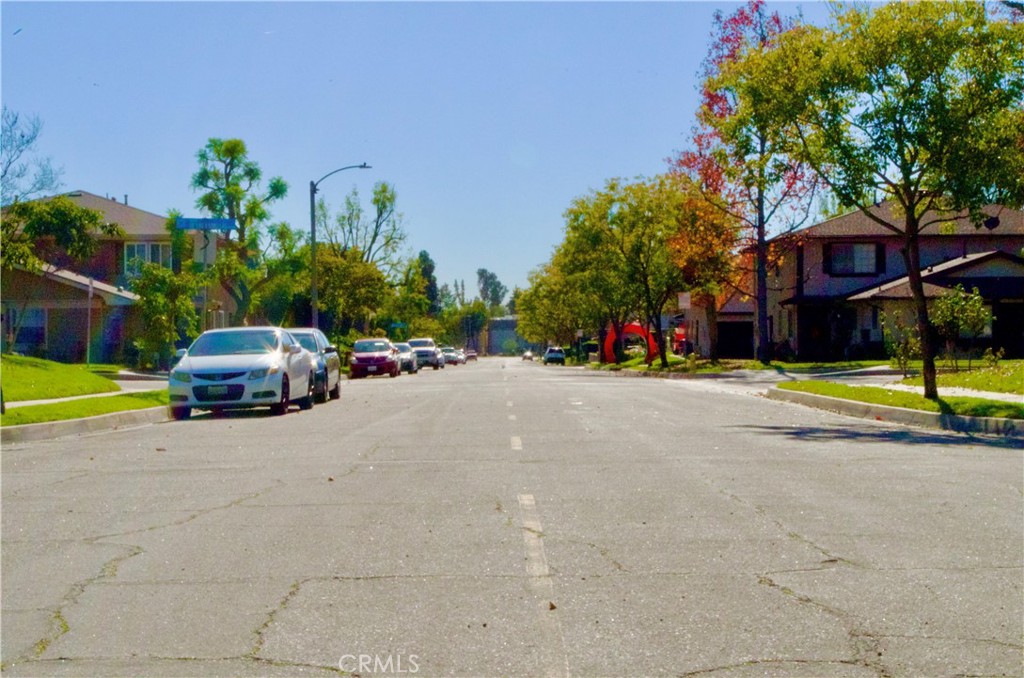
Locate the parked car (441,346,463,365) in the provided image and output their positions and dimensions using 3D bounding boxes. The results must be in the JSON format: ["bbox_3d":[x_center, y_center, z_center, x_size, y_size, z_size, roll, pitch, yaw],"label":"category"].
[{"bbox_3d":[-5.500,1.490,153.000,1.800,1.480,4.600,0,0,0],"label":"parked car"}]

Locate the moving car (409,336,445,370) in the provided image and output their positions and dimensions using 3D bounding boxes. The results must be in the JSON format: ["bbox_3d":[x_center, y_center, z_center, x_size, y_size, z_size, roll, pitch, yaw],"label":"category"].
[{"bbox_3d":[-5.350,0.910,107.500,1.970,1.840,5.300,0,0,0],"label":"moving car"}]

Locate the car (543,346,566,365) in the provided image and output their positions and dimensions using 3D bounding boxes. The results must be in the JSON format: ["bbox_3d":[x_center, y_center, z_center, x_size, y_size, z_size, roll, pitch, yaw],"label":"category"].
[{"bbox_3d":[3.680,1.510,157.000,1.800,1.500,4.500,0,0,0],"label":"car"}]

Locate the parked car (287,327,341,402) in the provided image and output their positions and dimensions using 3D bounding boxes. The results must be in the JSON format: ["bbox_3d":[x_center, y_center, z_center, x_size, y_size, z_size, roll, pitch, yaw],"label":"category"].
[{"bbox_3d":[-4.510,0.530,36.800,1.820,1.460,4.700,0,0,0],"label":"parked car"}]

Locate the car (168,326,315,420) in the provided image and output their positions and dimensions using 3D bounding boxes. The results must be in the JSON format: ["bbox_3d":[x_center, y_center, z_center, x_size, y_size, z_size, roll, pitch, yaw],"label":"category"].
[{"bbox_3d":[-4.350,0.510,29.700,1.770,1.410,4.470,0,0,1],"label":"car"}]

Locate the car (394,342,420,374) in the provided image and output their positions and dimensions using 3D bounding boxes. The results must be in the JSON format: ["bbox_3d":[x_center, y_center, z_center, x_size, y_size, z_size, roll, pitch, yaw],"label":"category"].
[{"bbox_3d":[-5.400,0.900,84.000,1.800,1.440,4.600,0,0,0],"label":"car"}]

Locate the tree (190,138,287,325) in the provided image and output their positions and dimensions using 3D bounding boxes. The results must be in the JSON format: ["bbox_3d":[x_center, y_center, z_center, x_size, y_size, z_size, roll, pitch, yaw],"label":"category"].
[{"bbox_3d":[-11.000,-3.330,73.000,3.900,9.400,3.900,0,0,0],"label":"tree"}]

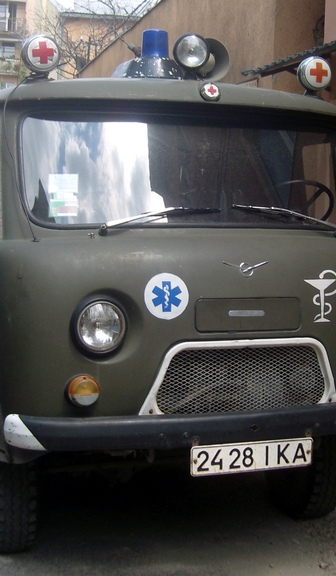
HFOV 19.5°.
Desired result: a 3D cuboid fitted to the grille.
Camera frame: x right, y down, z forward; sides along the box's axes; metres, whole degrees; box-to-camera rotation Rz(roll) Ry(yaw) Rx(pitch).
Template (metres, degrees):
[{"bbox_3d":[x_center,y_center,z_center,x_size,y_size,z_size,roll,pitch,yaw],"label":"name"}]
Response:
[{"bbox_3d":[0.297,0.352,3.770,0.740,0.250,0.070,-1,10,-23],"label":"grille"}]

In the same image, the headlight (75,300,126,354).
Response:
[{"bbox_3d":[-0.255,0.139,3.561,0.195,0.195,0.090,-1,4,-23],"label":"headlight"}]

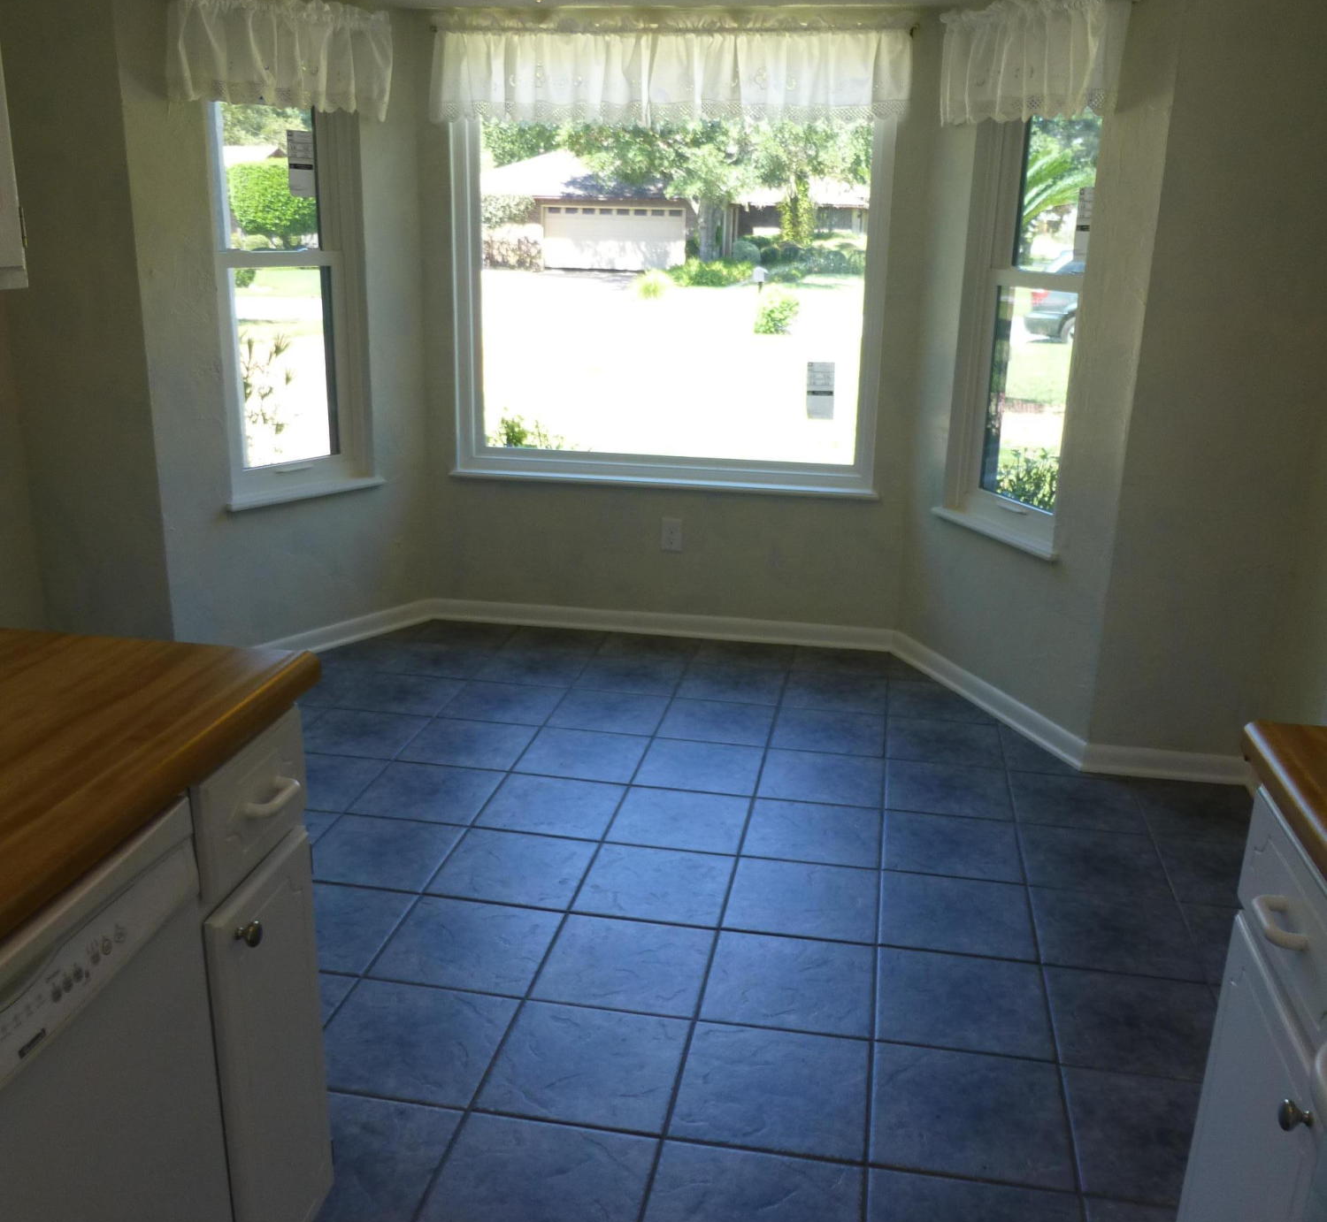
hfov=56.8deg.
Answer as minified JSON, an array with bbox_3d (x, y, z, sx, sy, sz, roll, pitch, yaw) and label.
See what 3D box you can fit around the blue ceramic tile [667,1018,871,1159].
[{"bbox_3d":[0.195,0.837,2.148,0.319,0.010,0.319,4,17,10],"label":"blue ceramic tile"}]

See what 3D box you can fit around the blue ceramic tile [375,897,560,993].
[{"bbox_3d":[-0.401,0.698,2.560,0.319,0.010,0.319,4,17,10],"label":"blue ceramic tile"}]

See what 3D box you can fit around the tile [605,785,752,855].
[{"bbox_3d":[0.043,0.532,3.108,0.314,0.010,0.314,4,18,10],"label":"tile"}]

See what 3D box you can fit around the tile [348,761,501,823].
[{"bbox_3d":[-0.616,0.483,3.235,0.314,0.010,0.314,4,18,10],"label":"tile"}]

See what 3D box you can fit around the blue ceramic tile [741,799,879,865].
[{"bbox_3d":[0.377,0.557,3.066,0.319,0.010,0.319,4,17,10],"label":"blue ceramic tile"}]

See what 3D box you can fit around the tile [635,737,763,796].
[{"bbox_3d":[0.108,0.442,3.457,0.327,0.011,0.327,4,17,10],"label":"tile"}]

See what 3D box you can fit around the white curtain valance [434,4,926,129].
[{"bbox_3d":[-0.001,-1.752,3.948,1.576,0.344,0.080,4,17,10],"label":"white curtain valance"}]

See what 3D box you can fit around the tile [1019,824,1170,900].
[{"bbox_3d":[1.031,0.605,2.954,0.319,0.010,0.319,4,17,10],"label":"tile"}]

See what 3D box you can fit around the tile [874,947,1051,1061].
[{"bbox_3d":[0.581,0.768,2.398,0.319,0.010,0.319,4,17,10],"label":"tile"}]

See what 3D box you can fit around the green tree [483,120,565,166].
[{"bbox_3d":[-5.642,-18.452,48.393,7.500,8.500,7.000,4,18,10],"label":"green tree"}]

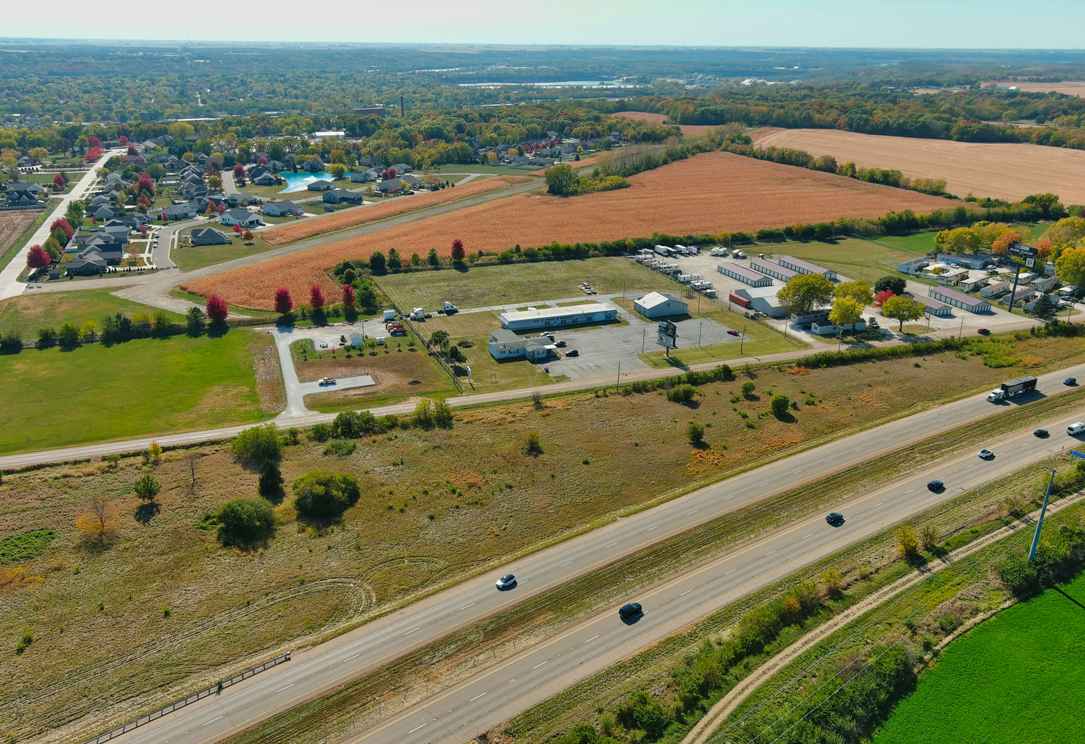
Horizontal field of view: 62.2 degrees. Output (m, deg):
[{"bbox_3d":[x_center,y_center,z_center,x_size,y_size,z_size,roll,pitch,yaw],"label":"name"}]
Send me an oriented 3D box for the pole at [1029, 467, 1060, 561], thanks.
[{"bbox_3d":[101.149,29.973,181.868,0.900,22.400,3.500,-12,24,-31],"label":"pole"}]

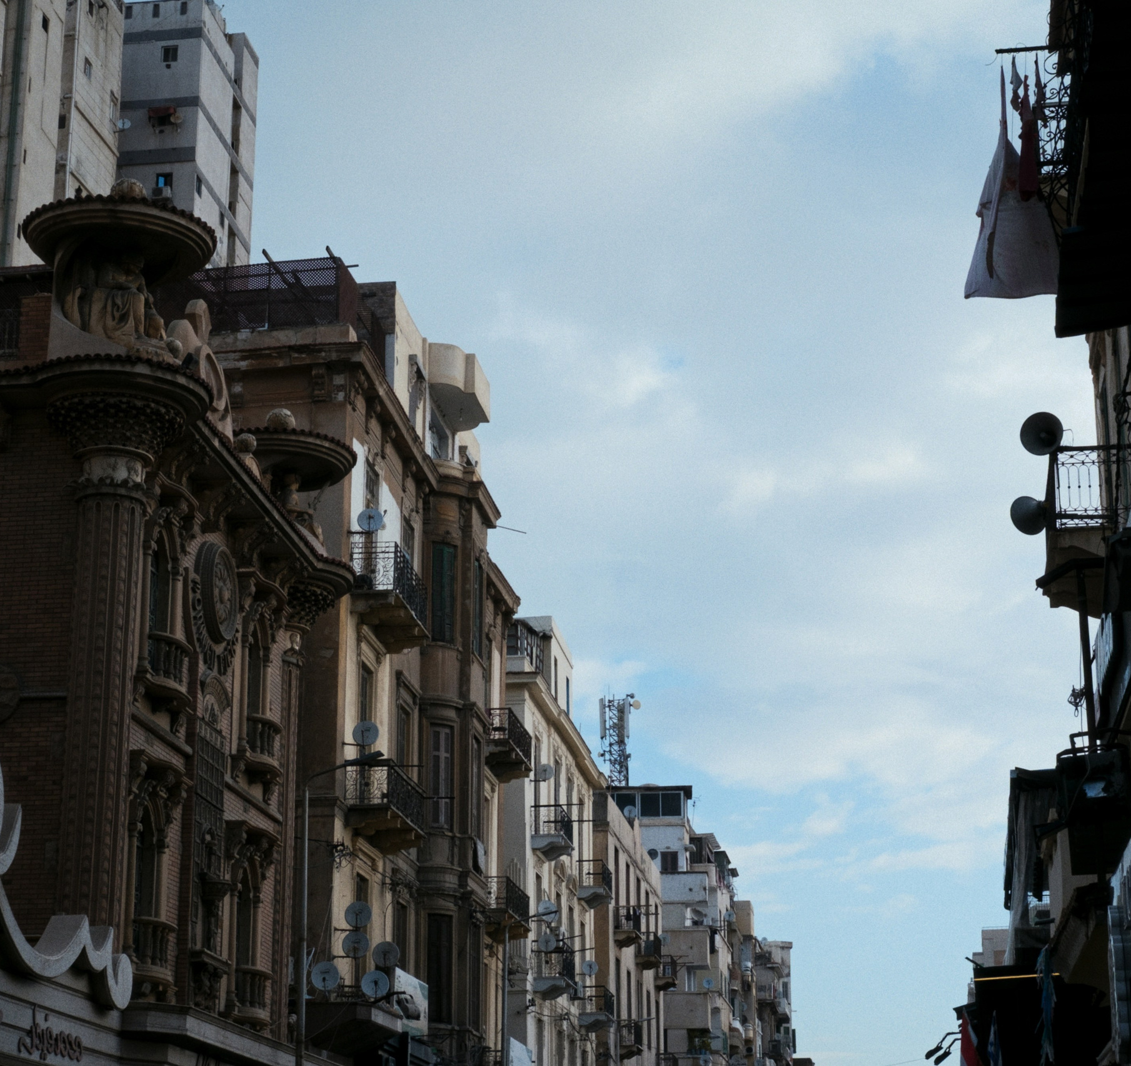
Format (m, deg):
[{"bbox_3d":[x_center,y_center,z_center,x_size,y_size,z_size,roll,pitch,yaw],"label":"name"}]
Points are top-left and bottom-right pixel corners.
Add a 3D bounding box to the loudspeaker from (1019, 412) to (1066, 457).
[{"bbox_3d":[5.436,-1.064,26.501,0.493,0.493,0.470,-10,-15,27],"label":"loudspeaker"}]

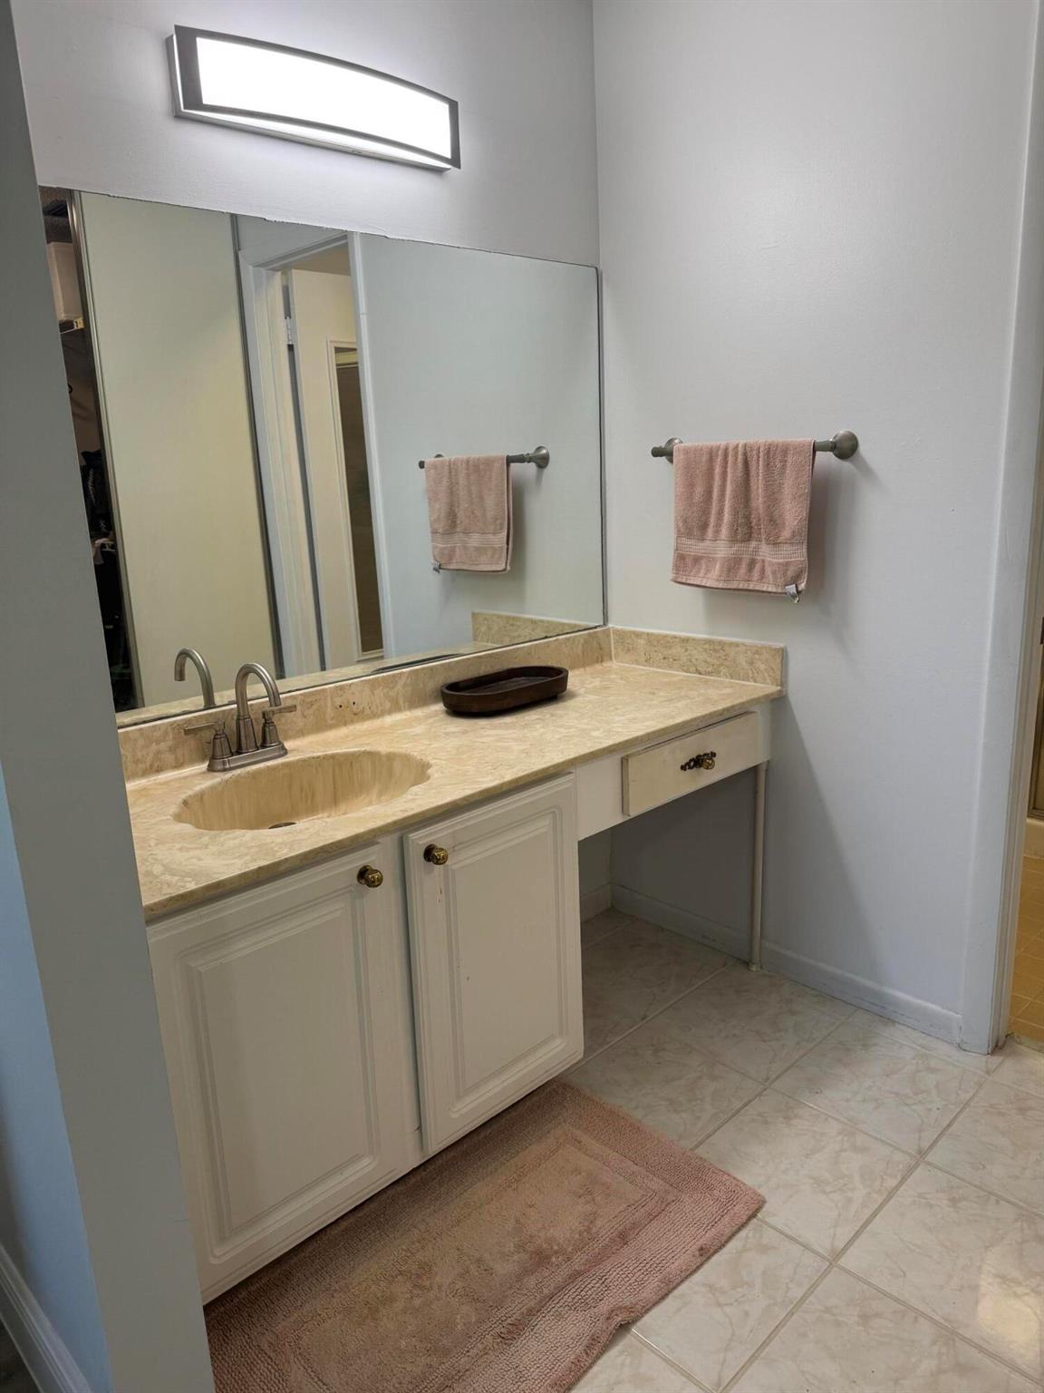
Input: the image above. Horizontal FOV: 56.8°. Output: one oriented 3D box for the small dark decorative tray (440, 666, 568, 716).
[{"bbox_3d":[-0.040,-0.012,2.285,0.328,0.057,0.183,-15,18,-42],"label":"small dark decorative tray"}]

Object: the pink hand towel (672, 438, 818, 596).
[{"bbox_3d":[0.505,-0.420,2.241,0.053,0.341,0.383,-15,19,-41],"label":"pink hand towel"}]

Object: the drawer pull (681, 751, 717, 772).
[{"bbox_3d":[0.407,0.148,2.138,0.128,0.033,0.037,-15,19,-41],"label":"drawer pull"}]

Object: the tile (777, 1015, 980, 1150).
[{"bbox_3d":[0.758,0.826,2.056,0.328,0.010,0.326,-15,19,-41],"label":"tile"}]

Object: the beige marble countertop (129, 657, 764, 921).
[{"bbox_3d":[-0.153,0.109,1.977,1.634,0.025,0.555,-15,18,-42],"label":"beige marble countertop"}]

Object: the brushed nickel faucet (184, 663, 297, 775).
[{"bbox_3d":[-0.508,0.040,1.848,0.238,0.196,0.174,-15,19,-41],"label":"brushed nickel faucet"}]

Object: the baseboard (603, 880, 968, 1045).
[{"bbox_3d":[0.621,0.670,2.523,0.014,0.075,1.037,-15,19,-41],"label":"baseboard"}]

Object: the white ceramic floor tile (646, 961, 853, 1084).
[{"bbox_3d":[0.538,0.773,2.300,0.348,0.010,0.330,-15,19,-41],"label":"white ceramic floor tile"}]

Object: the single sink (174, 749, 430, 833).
[{"bbox_3d":[-0.385,0.222,1.767,0.475,0.126,0.360,-15,18,-42],"label":"single sink"}]

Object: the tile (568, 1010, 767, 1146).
[{"bbox_3d":[0.289,0.841,2.071,0.330,0.010,0.330,-15,18,-42],"label":"tile"}]

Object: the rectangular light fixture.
[{"bbox_3d":[-0.361,-1.134,1.854,0.630,0.133,0.095,-15,18,-42],"label":"rectangular light fixture"}]

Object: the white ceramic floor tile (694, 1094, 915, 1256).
[{"bbox_3d":[0.520,0.888,1.838,0.330,0.010,0.330,-15,18,-42],"label":"white ceramic floor tile"}]

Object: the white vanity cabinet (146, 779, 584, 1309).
[{"bbox_3d":[-0.392,0.538,1.863,0.905,0.738,0.557,-15,19,-41],"label":"white vanity cabinet"}]

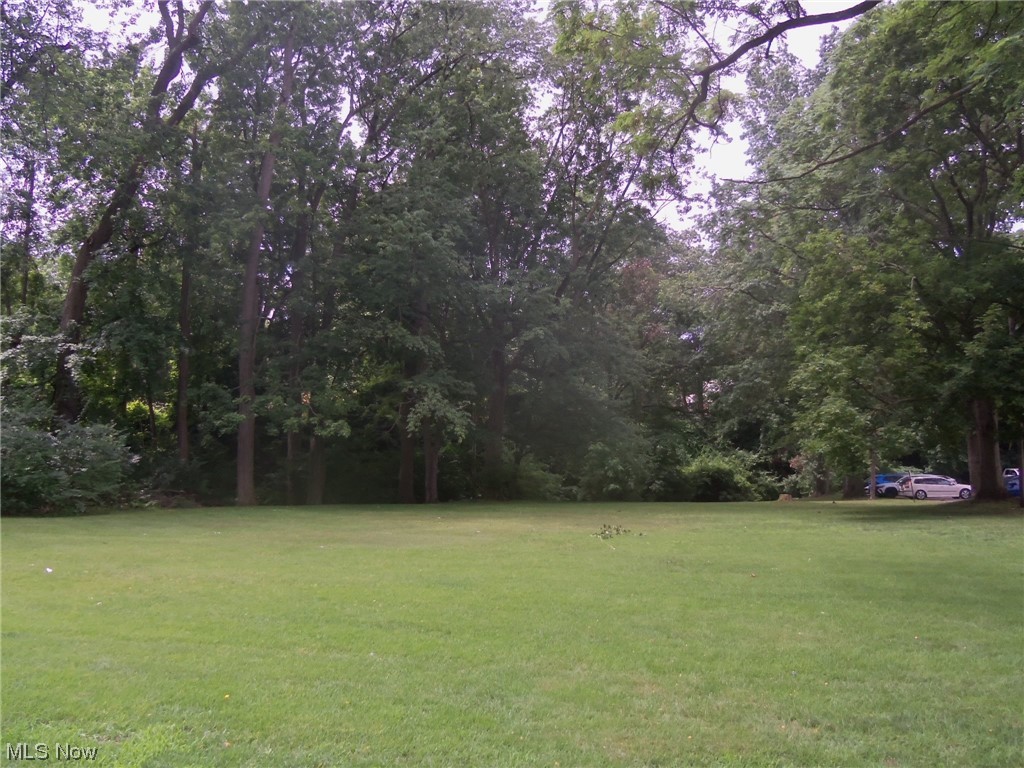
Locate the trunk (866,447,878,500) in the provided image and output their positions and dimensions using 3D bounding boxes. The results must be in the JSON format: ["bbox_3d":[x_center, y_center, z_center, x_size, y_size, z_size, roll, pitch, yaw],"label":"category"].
[{"bbox_3d":[21.561,5.325,49.470,0.420,3.184,0.420,4,-6,0],"label":"trunk"}]

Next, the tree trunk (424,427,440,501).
[{"bbox_3d":[-4.306,4.282,44.727,0.750,4.193,0.750,-1,-6,0],"label":"tree trunk"}]

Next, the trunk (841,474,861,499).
[{"bbox_3d":[20.875,6.335,51.081,1.100,1.501,1.100,3,-6,0],"label":"trunk"}]

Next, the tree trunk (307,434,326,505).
[{"bbox_3d":[-10.076,4.399,42.691,0.800,3.591,0.800,2,-6,0],"label":"tree trunk"}]

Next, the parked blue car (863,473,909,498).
[{"bbox_3d":[25.094,6.638,54.285,4.500,1.620,1.850,0,-6,0],"label":"parked blue car"}]

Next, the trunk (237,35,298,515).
[{"bbox_3d":[-12.223,-6.242,41.609,0.900,24.535,0.900,3,-6,0],"label":"trunk"}]

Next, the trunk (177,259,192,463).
[{"bbox_3d":[-18.299,-0.764,46.280,0.600,12.788,0.600,-2,-6,0],"label":"trunk"}]

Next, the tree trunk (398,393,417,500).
[{"bbox_3d":[-5.654,3.428,44.818,0.820,5.965,0.820,-1,-6,0],"label":"tree trunk"}]

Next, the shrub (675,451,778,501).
[{"bbox_3d":[12.321,5.284,47.957,5.700,2.850,3.400,0,-6,0],"label":"shrub"}]

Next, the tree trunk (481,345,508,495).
[{"bbox_3d":[-0.953,2.274,47.977,1.050,8.762,1.050,3,-6,0],"label":"tree trunk"}]

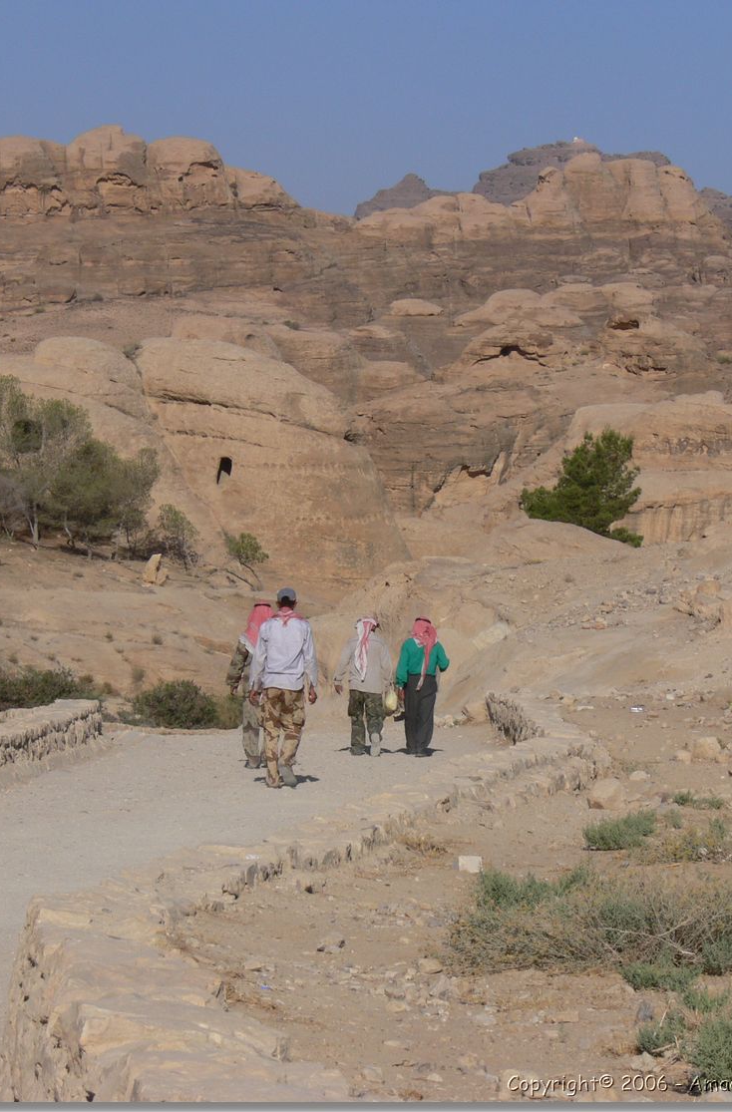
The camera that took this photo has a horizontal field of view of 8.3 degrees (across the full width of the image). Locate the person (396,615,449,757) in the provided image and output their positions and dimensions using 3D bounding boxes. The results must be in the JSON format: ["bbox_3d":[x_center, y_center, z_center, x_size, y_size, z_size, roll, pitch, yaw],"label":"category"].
[{"bbox_3d":[0.700,1.598,62.300,0.600,1.730,0.450,0,0,3],"label":"person"}]

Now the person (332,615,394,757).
[{"bbox_3d":[-0.046,1.605,62.300,0.680,1.720,0.520,0,0,6],"label":"person"}]

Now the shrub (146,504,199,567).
[{"bbox_3d":[-6.014,-0.608,158.000,1.674,2.075,1.507,0,0,0],"label":"shrub"}]

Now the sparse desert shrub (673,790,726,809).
[{"bbox_3d":[2.362,1.732,36.000,0.398,0.126,0.279,0,0,0],"label":"sparse desert shrub"}]

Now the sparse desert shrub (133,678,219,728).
[{"bbox_3d":[-3.438,2.709,92.000,1.568,0.975,1.333,0,0,0],"label":"sparse desert shrub"}]

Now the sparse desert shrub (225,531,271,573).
[{"bbox_3d":[-3.632,-0.061,155.000,1.321,1.464,1.189,0,0,0],"label":"sparse desert shrub"}]

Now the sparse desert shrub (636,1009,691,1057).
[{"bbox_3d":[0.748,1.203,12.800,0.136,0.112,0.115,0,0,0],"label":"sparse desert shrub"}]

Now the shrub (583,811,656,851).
[{"bbox_3d":[1.392,1.504,27.800,0.404,0.207,0.323,0,0,0],"label":"shrub"}]

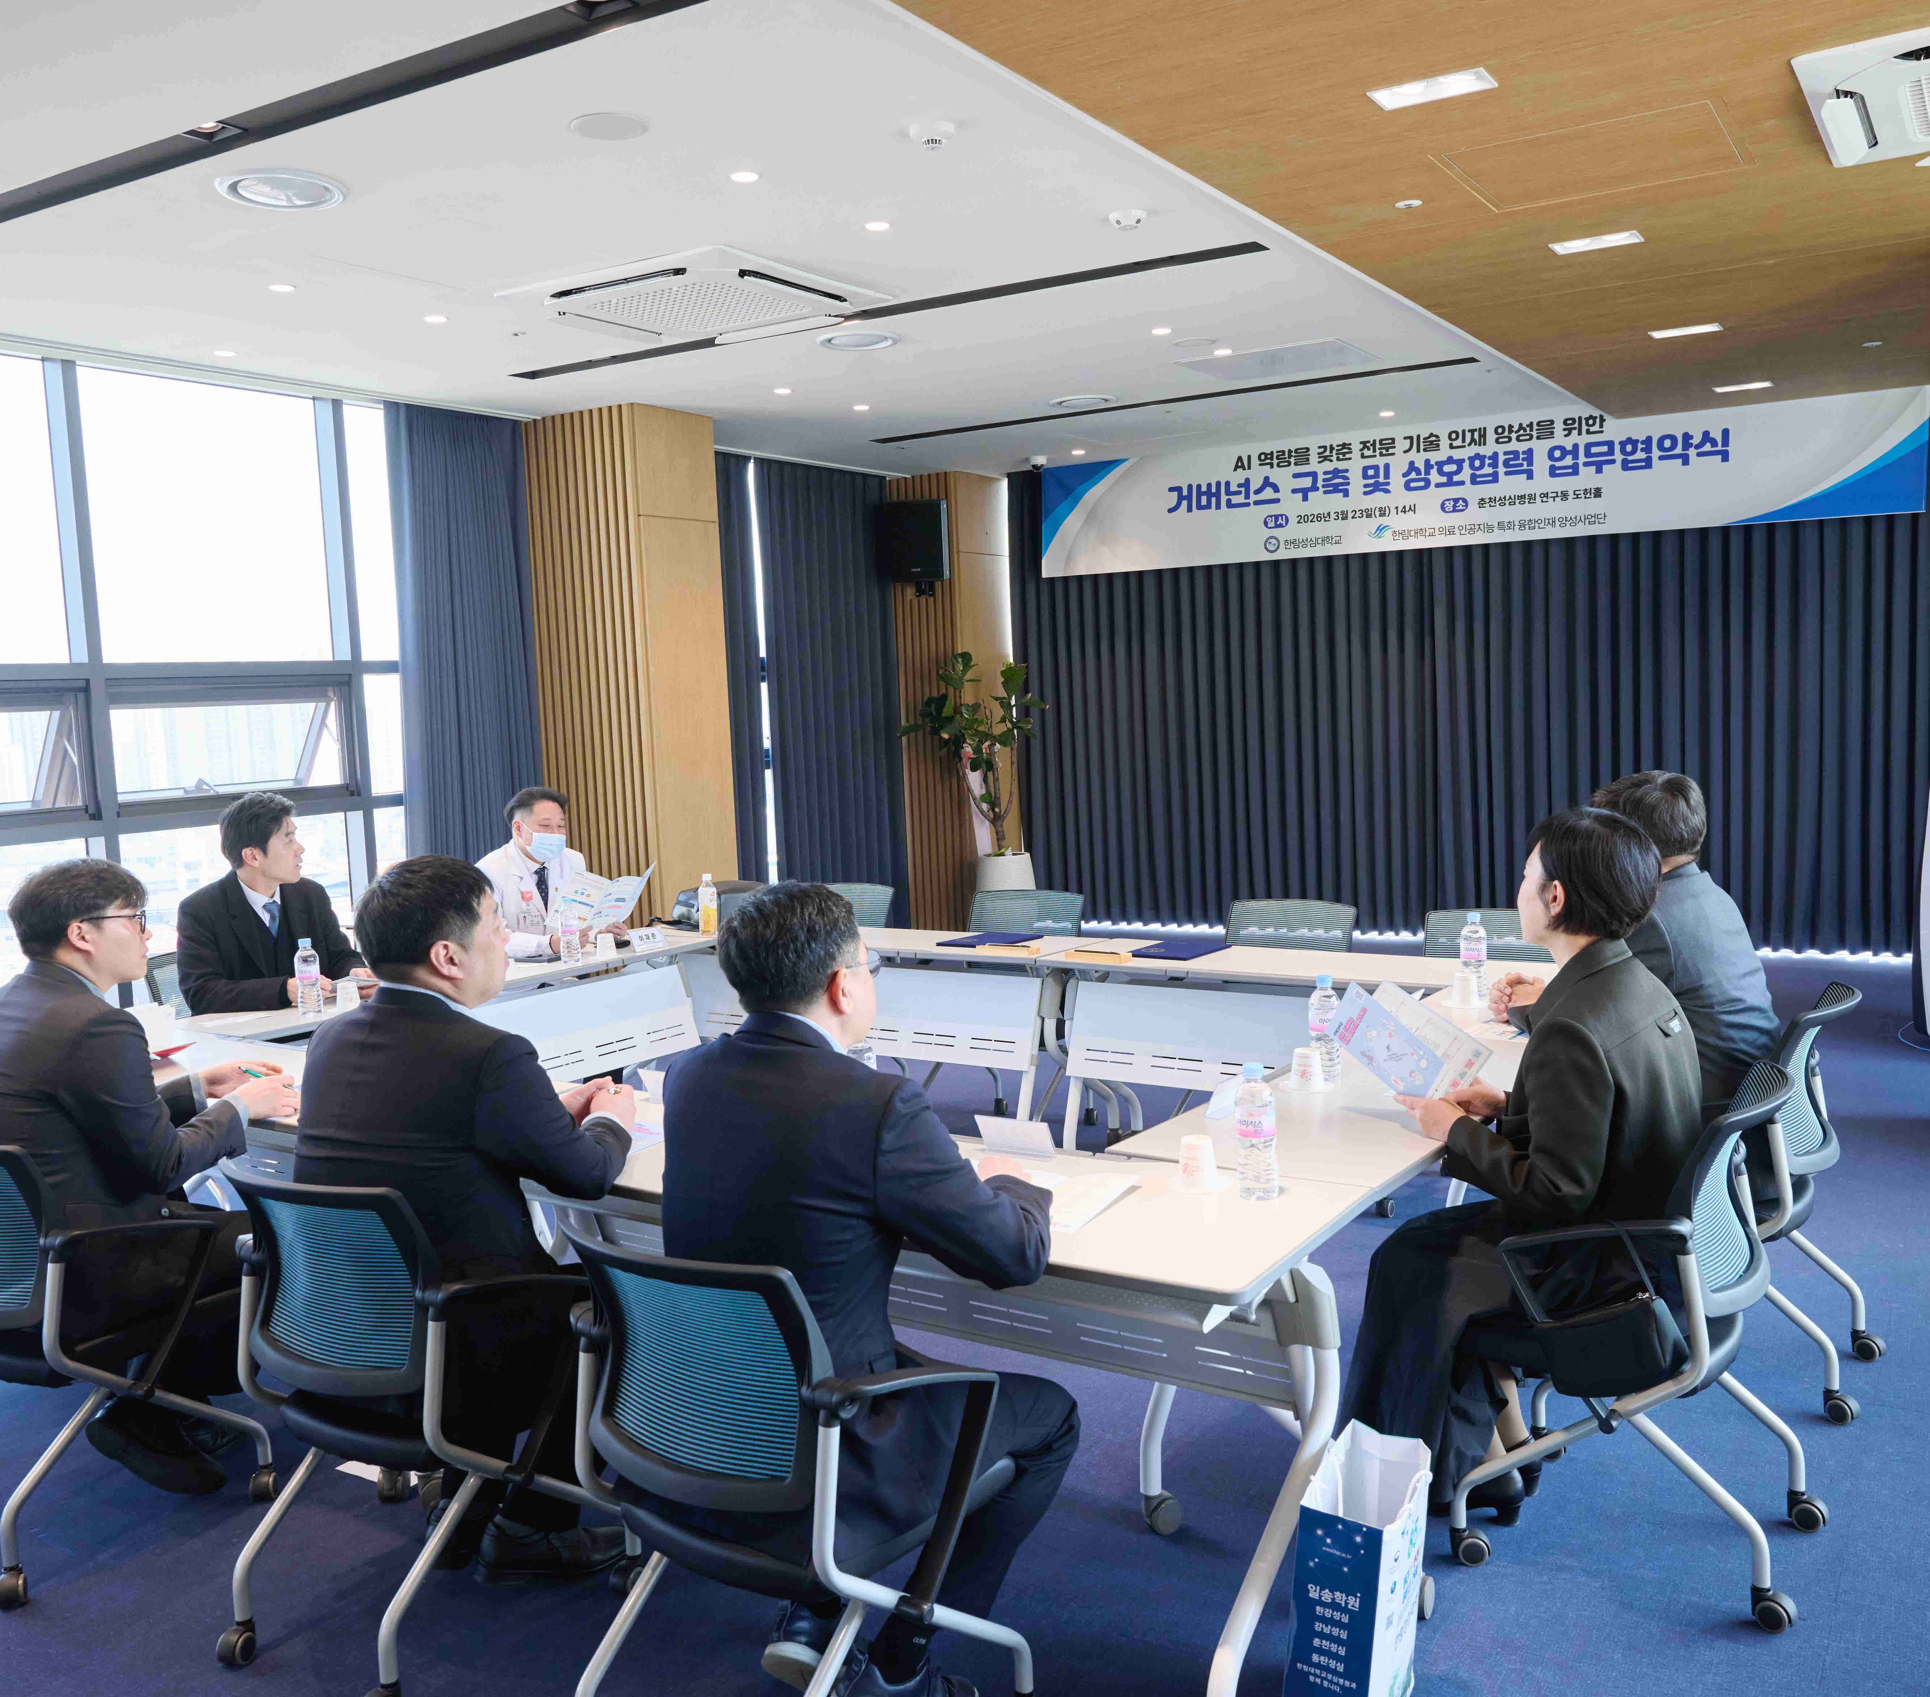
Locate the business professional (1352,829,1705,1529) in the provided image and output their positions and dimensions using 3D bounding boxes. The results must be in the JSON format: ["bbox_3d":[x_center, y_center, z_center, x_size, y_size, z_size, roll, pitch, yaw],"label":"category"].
[{"bbox_3d":[0.996,0.586,3.054,0.680,1.290,0.480,2,7,38],"label":"business professional"}]

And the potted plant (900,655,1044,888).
[{"bbox_3d":[0.064,-0.281,9.796,0.760,1.740,0.720,-2,6,0],"label":"potted plant"}]

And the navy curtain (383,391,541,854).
[{"bbox_3d":[-2.231,-0.564,7.776,0.150,2.820,0.870,1,7,31],"label":"navy curtain"}]

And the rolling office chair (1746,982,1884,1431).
[{"bbox_3d":[1.666,0.718,3.688,0.570,0.850,0.580,1,7,31],"label":"rolling office chair"}]

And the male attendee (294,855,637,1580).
[{"bbox_3d":[-0.838,0.656,3.055,0.540,1.290,0.660,2,7,37],"label":"male attendee"}]

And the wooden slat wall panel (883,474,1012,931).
[{"bbox_3d":[-0.078,-0.981,11.223,0.580,2.900,0.600,1,7,31],"label":"wooden slat wall panel"}]

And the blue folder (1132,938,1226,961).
[{"bbox_3d":[0.646,0.306,5.140,0.220,0.016,0.300,1,7,31],"label":"blue folder"}]

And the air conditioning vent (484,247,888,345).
[{"bbox_3d":[-0.902,-1.827,5.717,0.950,0.070,0.950,1,7,31],"label":"air conditioning vent"}]

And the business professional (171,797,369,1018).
[{"bbox_3d":[-1.977,0.491,5.133,0.750,1.290,0.560,1,7,31],"label":"business professional"}]

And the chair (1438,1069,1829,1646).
[{"bbox_3d":[1.201,0.814,2.969,0.560,0.840,0.590,2,7,35],"label":"chair"}]

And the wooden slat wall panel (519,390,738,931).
[{"bbox_3d":[-1.637,-0.636,8.385,0.760,2.900,0.550,1,7,31],"label":"wooden slat wall panel"}]

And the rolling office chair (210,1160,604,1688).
[{"bbox_3d":[-0.948,0.914,2.869,0.590,0.840,0.560,1,7,34],"label":"rolling office chair"}]

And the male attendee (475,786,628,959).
[{"bbox_3d":[-1.438,0.409,5.890,0.540,1.260,0.720,-7,8,-42],"label":"male attendee"}]

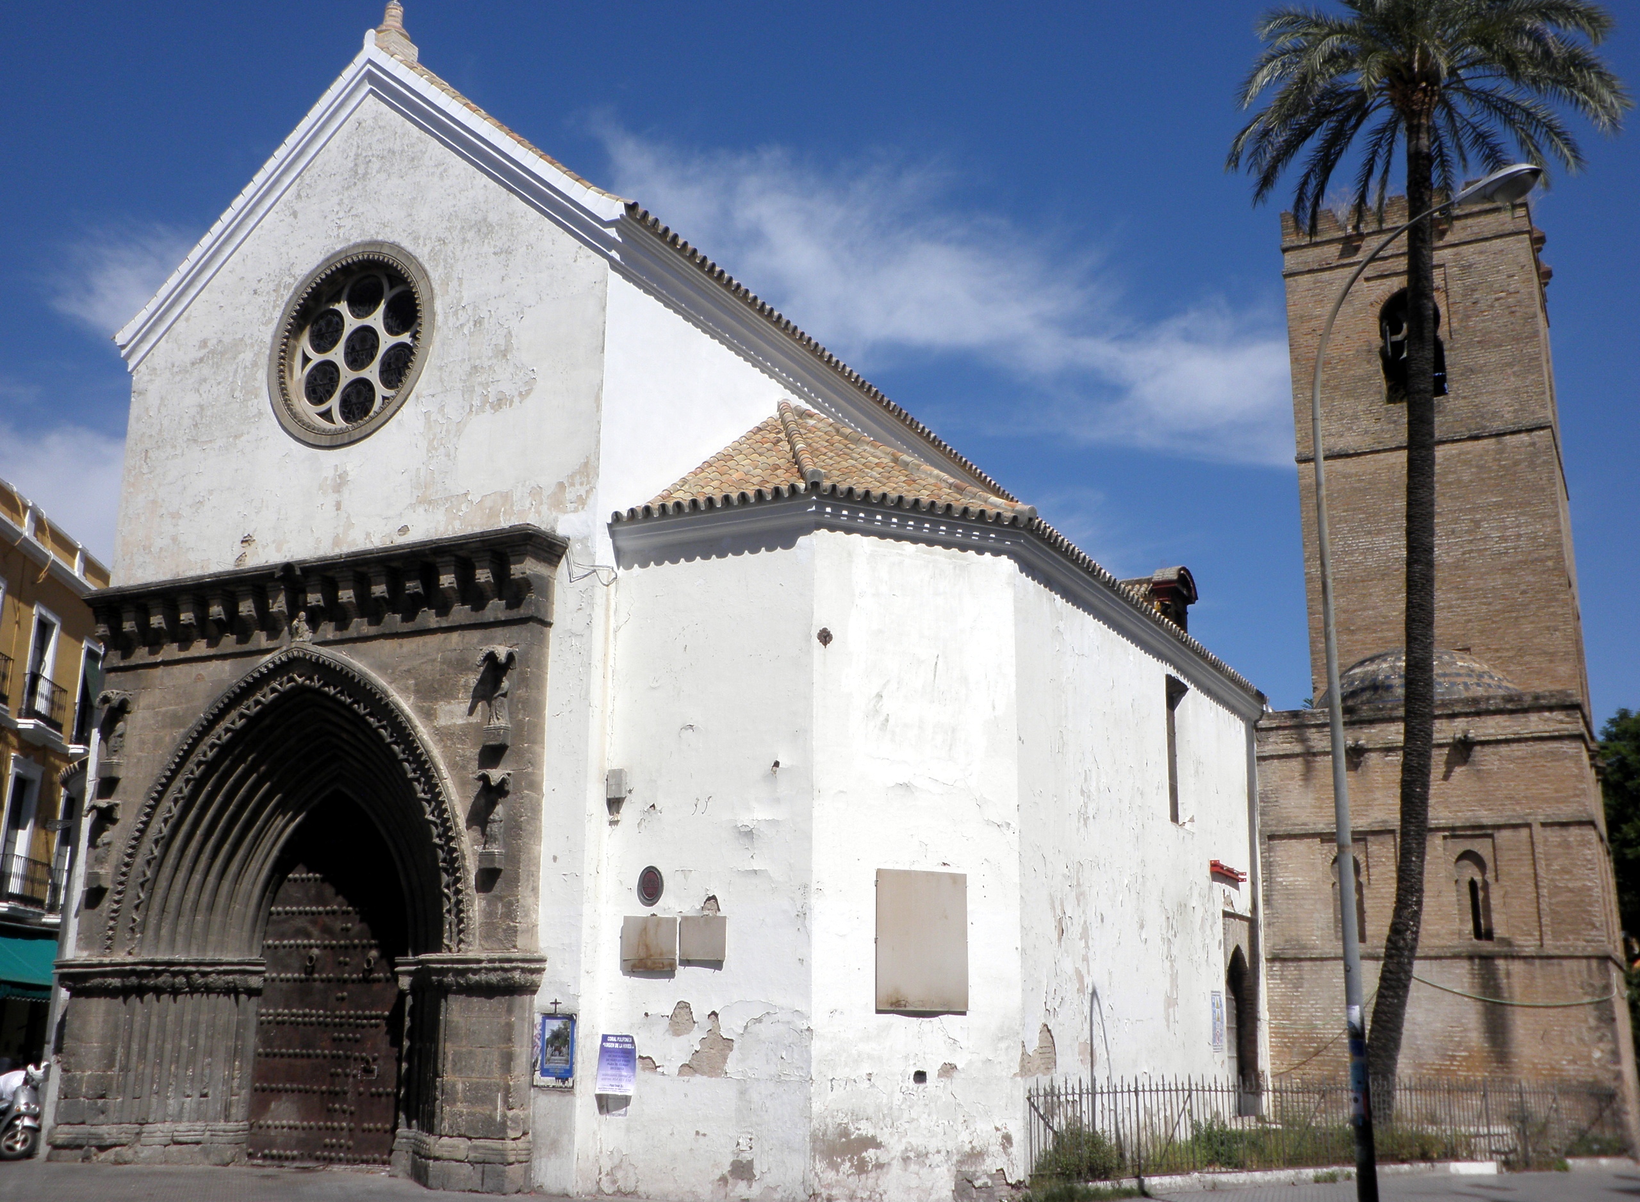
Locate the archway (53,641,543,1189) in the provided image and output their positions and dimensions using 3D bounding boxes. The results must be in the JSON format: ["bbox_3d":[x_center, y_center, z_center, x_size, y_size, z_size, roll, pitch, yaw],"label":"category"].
[{"bbox_3d":[-6.293,3.765,21.208,7.605,6.435,1.300,-7,-15,27],"label":"archway"}]

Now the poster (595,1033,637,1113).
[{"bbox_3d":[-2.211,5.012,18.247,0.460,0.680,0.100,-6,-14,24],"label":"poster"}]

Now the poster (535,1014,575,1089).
[{"bbox_3d":[-2.911,4.936,18.722,0.530,0.780,0.040,-7,-15,27],"label":"poster"}]

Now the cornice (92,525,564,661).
[{"bbox_3d":[-6.589,0.082,21.452,7.735,1.040,0.650,-7,-15,27],"label":"cornice"}]

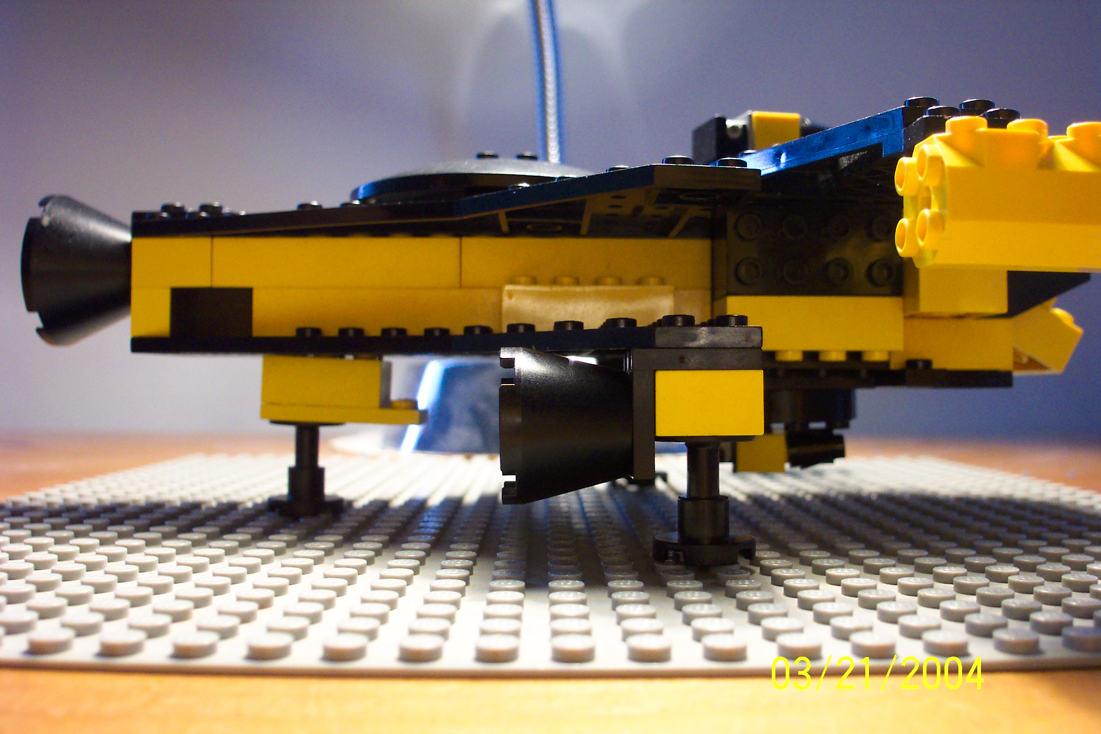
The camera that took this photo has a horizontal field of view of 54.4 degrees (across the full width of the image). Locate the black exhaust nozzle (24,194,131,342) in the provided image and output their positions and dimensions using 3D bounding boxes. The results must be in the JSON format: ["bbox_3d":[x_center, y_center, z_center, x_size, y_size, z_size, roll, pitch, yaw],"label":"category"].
[{"bbox_3d":[-0.093,-0.020,0.222,0.019,0.032,0.032,0,-1,-1],"label":"black exhaust nozzle"}]

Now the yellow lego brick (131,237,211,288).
[{"bbox_3d":[-0.073,-0.020,0.209,0.016,0.010,0.010,0,-1,-1],"label":"yellow lego brick"}]

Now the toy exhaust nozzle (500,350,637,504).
[{"bbox_3d":[0.003,0.009,0.166,0.019,0.024,0.024,0,-1,-1],"label":"toy exhaust nozzle"}]

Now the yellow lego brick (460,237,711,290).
[{"bbox_3d":[0.007,-0.020,0.209,0.048,0.010,0.008,0,-1,-1],"label":"yellow lego brick"}]

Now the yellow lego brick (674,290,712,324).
[{"bbox_3d":[0.027,-0.010,0.210,0.008,0.010,0.008,0,-1,-1],"label":"yellow lego brick"}]

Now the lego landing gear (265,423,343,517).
[{"bbox_3d":[-0.050,0.020,0.220,0.016,0.019,0.016,0,-1,-1],"label":"lego landing gear"}]

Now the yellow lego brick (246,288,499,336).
[{"bbox_3d":[-0.033,-0.010,0.209,0.048,0.010,0.008,0,-1,-1],"label":"yellow lego brick"}]

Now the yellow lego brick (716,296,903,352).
[{"bbox_3d":[0.047,-0.008,0.198,0.032,0.010,0.016,0,-1,-1],"label":"yellow lego brick"}]

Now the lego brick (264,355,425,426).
[{"bbox_3d":[-0.042,0.004,0.224,0.032,0.013,0.016,3,0,-2],"label":"lego brick"}]

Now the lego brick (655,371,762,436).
[{"bbox_3d":[0.023,0.005,0.165,0.016,0.010,0.016,0,-1,-1],"label":"lego brick"}]

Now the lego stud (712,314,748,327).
[{"bbox_3d":[0.027,-0.007,0.161,0.005,0.002,0.005,0,-1,-1],"label":"lego stud"}]

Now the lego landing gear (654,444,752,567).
[{"bbox_3d":[0.024,0.021,0.166,0.016,0.019,0.016,0,-1,-1],"label":"lego landing gear"}]

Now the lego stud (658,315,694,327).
[{"bbox_3d":[0.019,-0.007,0.161,0.005,0.002,0.005,0,-1,-1],"label":"lego stud"}]

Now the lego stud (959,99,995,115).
[{"bbox_3d":[0.059,-0.035,0.146,0.005,0.002,0.005,0,-1,-1],"label":"lego stud"}]

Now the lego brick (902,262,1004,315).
[{"bbox_3d":[0.071,-0.014,0.190,0.016,0.010,0.013,0,-1,-1],"label":"lego brick"}]

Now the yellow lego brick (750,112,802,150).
[{"bbox_3d":[0.043,-0.045,0.213,0.010,0.009,0.009,0,-1,-13],"label":"yellow lego brick"}]

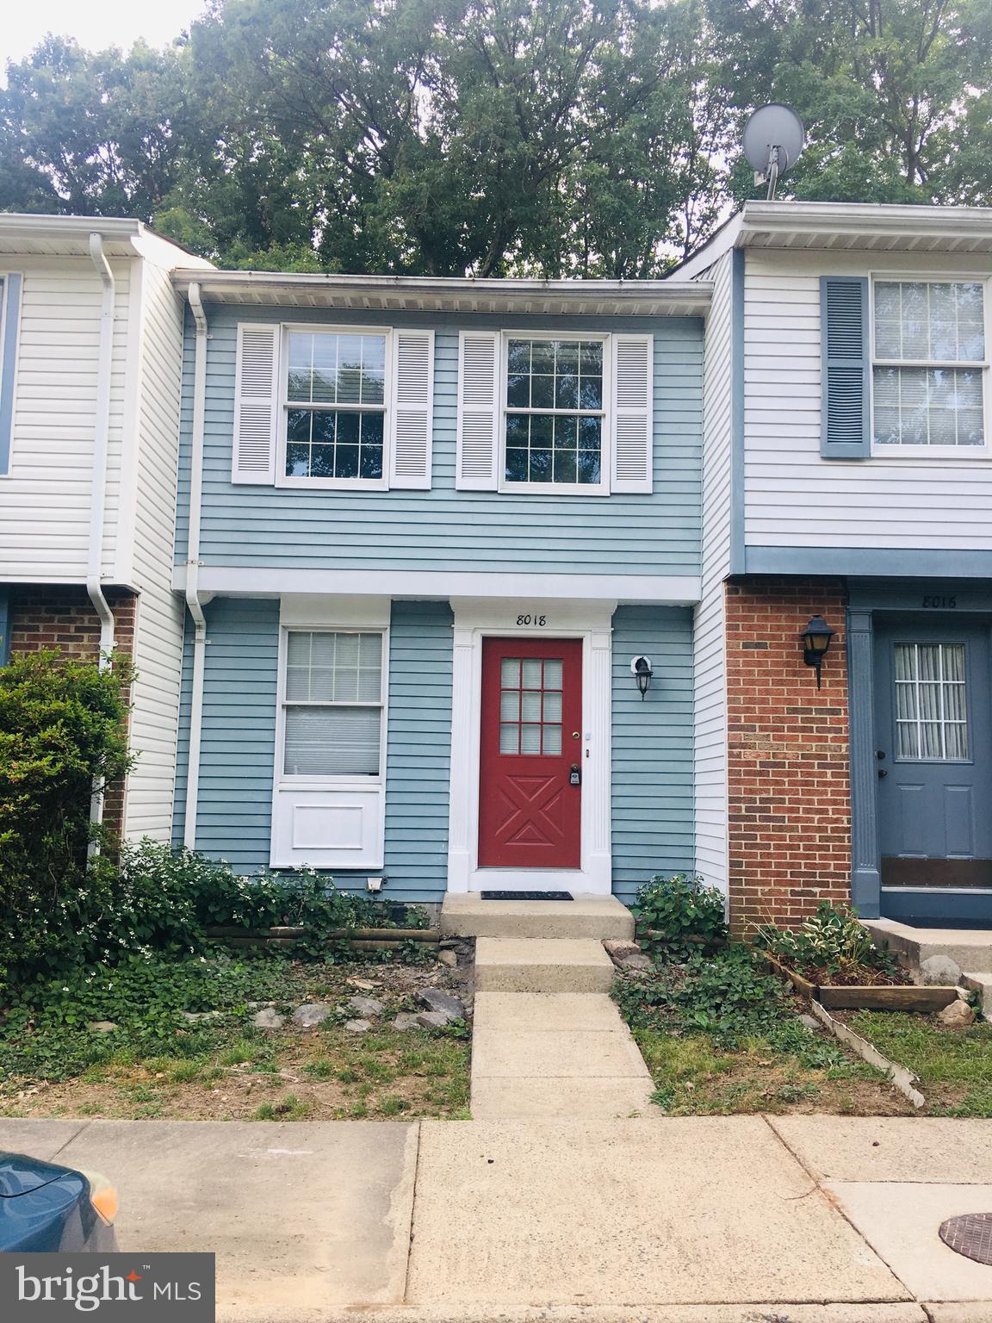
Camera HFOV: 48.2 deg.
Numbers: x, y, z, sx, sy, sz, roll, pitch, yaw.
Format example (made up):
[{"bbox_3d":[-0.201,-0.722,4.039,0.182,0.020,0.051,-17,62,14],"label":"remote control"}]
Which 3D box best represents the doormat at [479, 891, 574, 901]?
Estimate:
[{"bbox_3d":[0.255,1.926,9.107,0.750,0.015,0.460,1,-7,-1],"label":"doormat"}]

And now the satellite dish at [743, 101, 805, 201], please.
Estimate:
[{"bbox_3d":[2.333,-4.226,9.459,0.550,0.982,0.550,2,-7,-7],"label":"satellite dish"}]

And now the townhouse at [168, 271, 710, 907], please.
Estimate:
[{"bbox_3d":[-0.564,-0.770,13.718,4.525,6.565,9.200,1,-7,-1],"label":"townhouse"}]

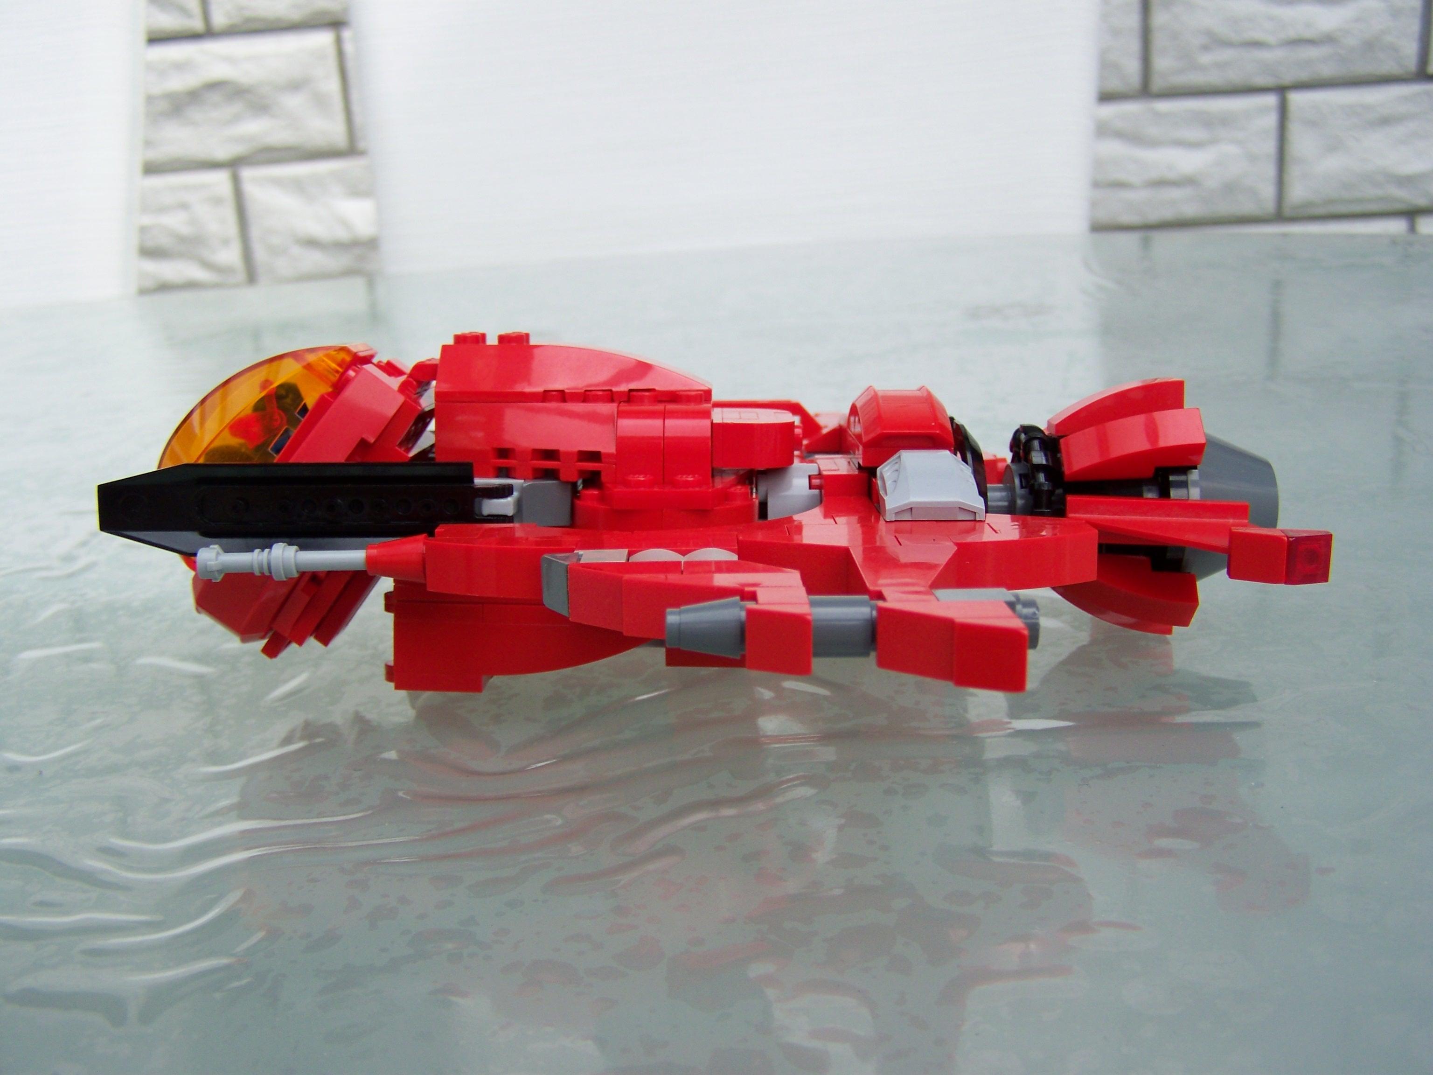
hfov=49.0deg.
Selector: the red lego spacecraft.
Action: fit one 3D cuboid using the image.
[{"bbox_3d":[0.001,-0.004,0.285,0.212,0.066,0.198,-1,11,0],"label":"red lego spacecraft"}]

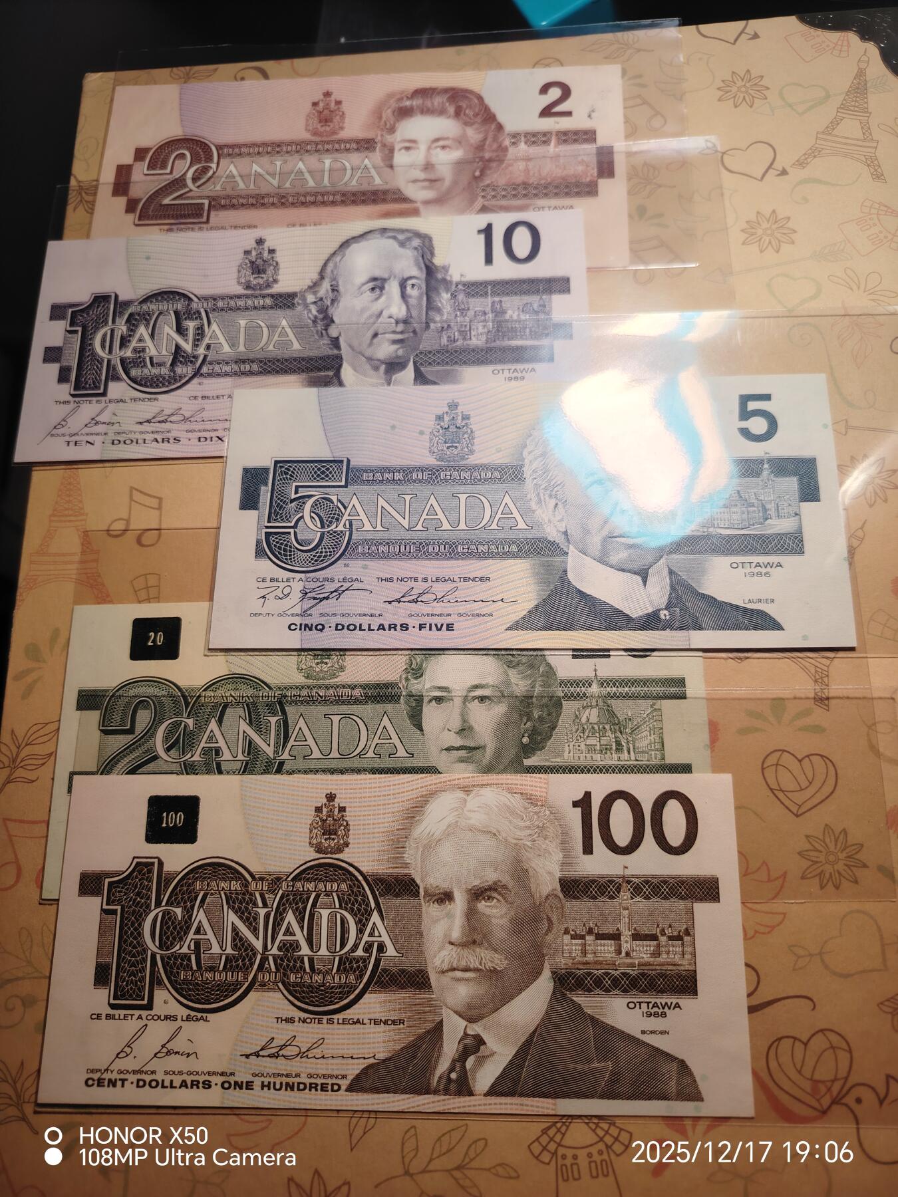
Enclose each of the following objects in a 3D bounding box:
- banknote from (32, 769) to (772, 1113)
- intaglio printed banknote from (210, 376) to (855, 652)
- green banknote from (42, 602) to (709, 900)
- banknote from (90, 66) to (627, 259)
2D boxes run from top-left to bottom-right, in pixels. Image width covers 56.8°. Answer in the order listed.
[{"bbox_3d":[-0.013,0.074,0.184,0.152,0.002,0.070,-1,75,4],"label":"banknote"},{"bbox_3d":[0.018,-0.022,0.205,0.152,0.002,0.070,0,75,4],"label":"intaglio printed banknote"},{"bbox_3d":[-0.017,0.034,0.193,0.152,0.001,0.070,-1,76,3],"label":"green banknote"},{"bbox_3d":[-0.027,-0.122,0.238,0.152,0.002,0.070,0,75,4],"label":"banknote"}]

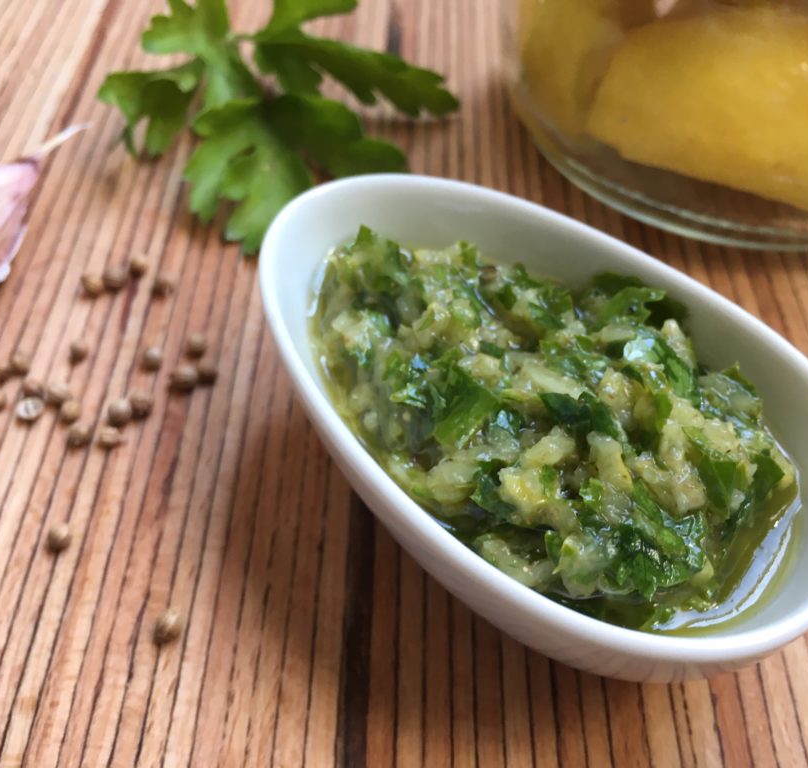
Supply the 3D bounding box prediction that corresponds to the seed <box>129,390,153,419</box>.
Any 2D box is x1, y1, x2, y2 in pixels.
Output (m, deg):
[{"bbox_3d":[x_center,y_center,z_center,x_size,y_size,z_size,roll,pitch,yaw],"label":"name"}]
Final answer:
[{"bbox_3d":[-0.045,0.004,0.146,0.004,0.004,0.004,1,53,1],"label":"seed"}]

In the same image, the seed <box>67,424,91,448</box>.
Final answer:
[{"bbox_3d":[-0.054,0.009,0.142,0.004,0.004,0.004,1,53,1],"label":"seed"}]

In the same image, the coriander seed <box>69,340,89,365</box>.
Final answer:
[{"bbox_3d":[-0.064,-0.006,0.167,0.004,0.004,0.004,0,53,2],"label":"coriander seed"}]

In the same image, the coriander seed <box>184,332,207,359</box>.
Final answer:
[{"bbox_3d":[-0.041,-0.008,0.168,0.004,0.004,0.004,0,53,2],"label":"coriander seed"}]

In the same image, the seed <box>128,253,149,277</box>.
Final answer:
[{"bbox_3d":[-0.055,-0.025,0.176,0.004,0.004,0.004,0,52,2],"label":"seed"}]

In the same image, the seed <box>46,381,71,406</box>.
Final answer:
[{"bbox_3d":[-0.065,0.002,0.161,0.004,0.004,0.004,0,53,2],"label":"seed"}]

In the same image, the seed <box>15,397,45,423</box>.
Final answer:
[{"bbox_3d":[-0.063,0.005,0.145,0.004,0.003,0.004,1,53,1],"label":"seed"}]

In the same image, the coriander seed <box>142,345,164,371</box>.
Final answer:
[{"bbox_3d":[-0.044,-0.005,0.152,0.004,0.004,0.004,1,53,1],"label":"coriander seed"}]

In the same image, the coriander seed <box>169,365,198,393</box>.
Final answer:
[{"bbox_3d":[-0.038,-0.001,0.149,0.004,0.004,0.004,1,53,1],"label":"coriander seed"}]

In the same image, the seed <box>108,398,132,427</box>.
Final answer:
[{"bbox_3d":[-0.048,0.005,0.145,0.004,0.004,0.004,1,53,1],"label":"seed"}]

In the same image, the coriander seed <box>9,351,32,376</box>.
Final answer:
[{"bbox_3d":[-0.074,-0.004,0.166,0.004,0.004,0.004,0,53,2],"label":"coriander seed"}]

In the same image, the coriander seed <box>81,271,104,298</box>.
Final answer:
[{"bbox_3d":[-0.059,-0.019,0.163,0.004,0.004,0.004,1,53,1],"label":"coriander seed"}]

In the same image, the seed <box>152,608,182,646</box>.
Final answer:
[{"bbox_3d":[-0.037,0.038,0.134,0.004,0.004,0.005,0,53,2],"label":"seed"}]

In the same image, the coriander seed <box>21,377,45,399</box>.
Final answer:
[{"bbox_3d":[-0.068,0.001,0.157,0.004,0.004,0.004,0,52,2],"label":"coriander seed"}]

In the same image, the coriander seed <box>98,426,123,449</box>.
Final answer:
[{"bbox_3d":[-0.049,0.009,0.142,0.003,0.003,0.003,1,53,1],"label":"coriander seed"}]

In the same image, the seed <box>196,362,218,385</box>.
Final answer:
[{"bbox_3d":[-0.038,-0.002,0.164,0.004,0.004,0.004,0,53,2],"label":"seed"}]

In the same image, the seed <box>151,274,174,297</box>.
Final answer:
[{"bbox_3d":[-0.050,-0.021,0.178,0.004,0.004,0.004,0,53,2],"label":"seed"}]

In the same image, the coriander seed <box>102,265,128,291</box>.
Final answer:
[{"bbox_3d":[-0.060,-0.022,0.179,0.004,0.004,0.005,0,53,2],"label":"coriander seed"}]

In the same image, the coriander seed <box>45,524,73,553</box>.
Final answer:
[{"bbox_3d":[-0.052,0.023,0.131,0.004,0.004,0.004,1,53,1],"label":"coriander seed"}]

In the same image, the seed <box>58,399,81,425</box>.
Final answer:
[{"bbox_3d":[-0.060,0.005,0.154,0.004,0.004,0.004,0,52,2],"label":"seed"}]

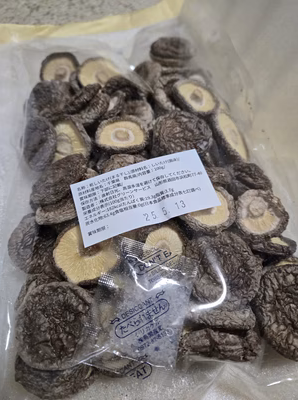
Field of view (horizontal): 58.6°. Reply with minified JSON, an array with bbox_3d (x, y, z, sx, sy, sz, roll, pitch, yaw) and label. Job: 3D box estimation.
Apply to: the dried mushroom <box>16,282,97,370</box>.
[{"bbox_3d":[-0.046,0.062,0.131,0.038,0.022,0.038,6,64,-13],"label":"dried mushroom"}]

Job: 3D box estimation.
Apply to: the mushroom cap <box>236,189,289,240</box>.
[{"bbox_3d":[0.076,0.010,0.179,0.035,0.021,0.035,0,81,30],"label":"mushroom cap"}]

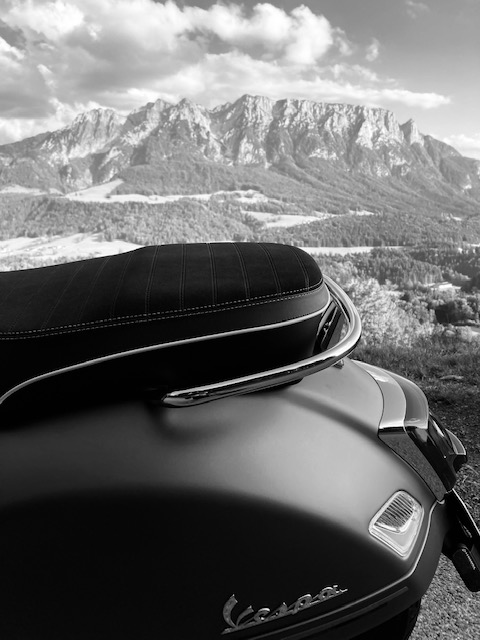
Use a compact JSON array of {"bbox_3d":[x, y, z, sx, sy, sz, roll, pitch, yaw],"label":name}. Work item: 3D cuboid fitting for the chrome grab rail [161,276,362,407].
[{"bbox_3d":[0.027,-0.004,0.712,0.262,0.065,0.305,-2,30,-7],"label":"chrome grab rail"}]

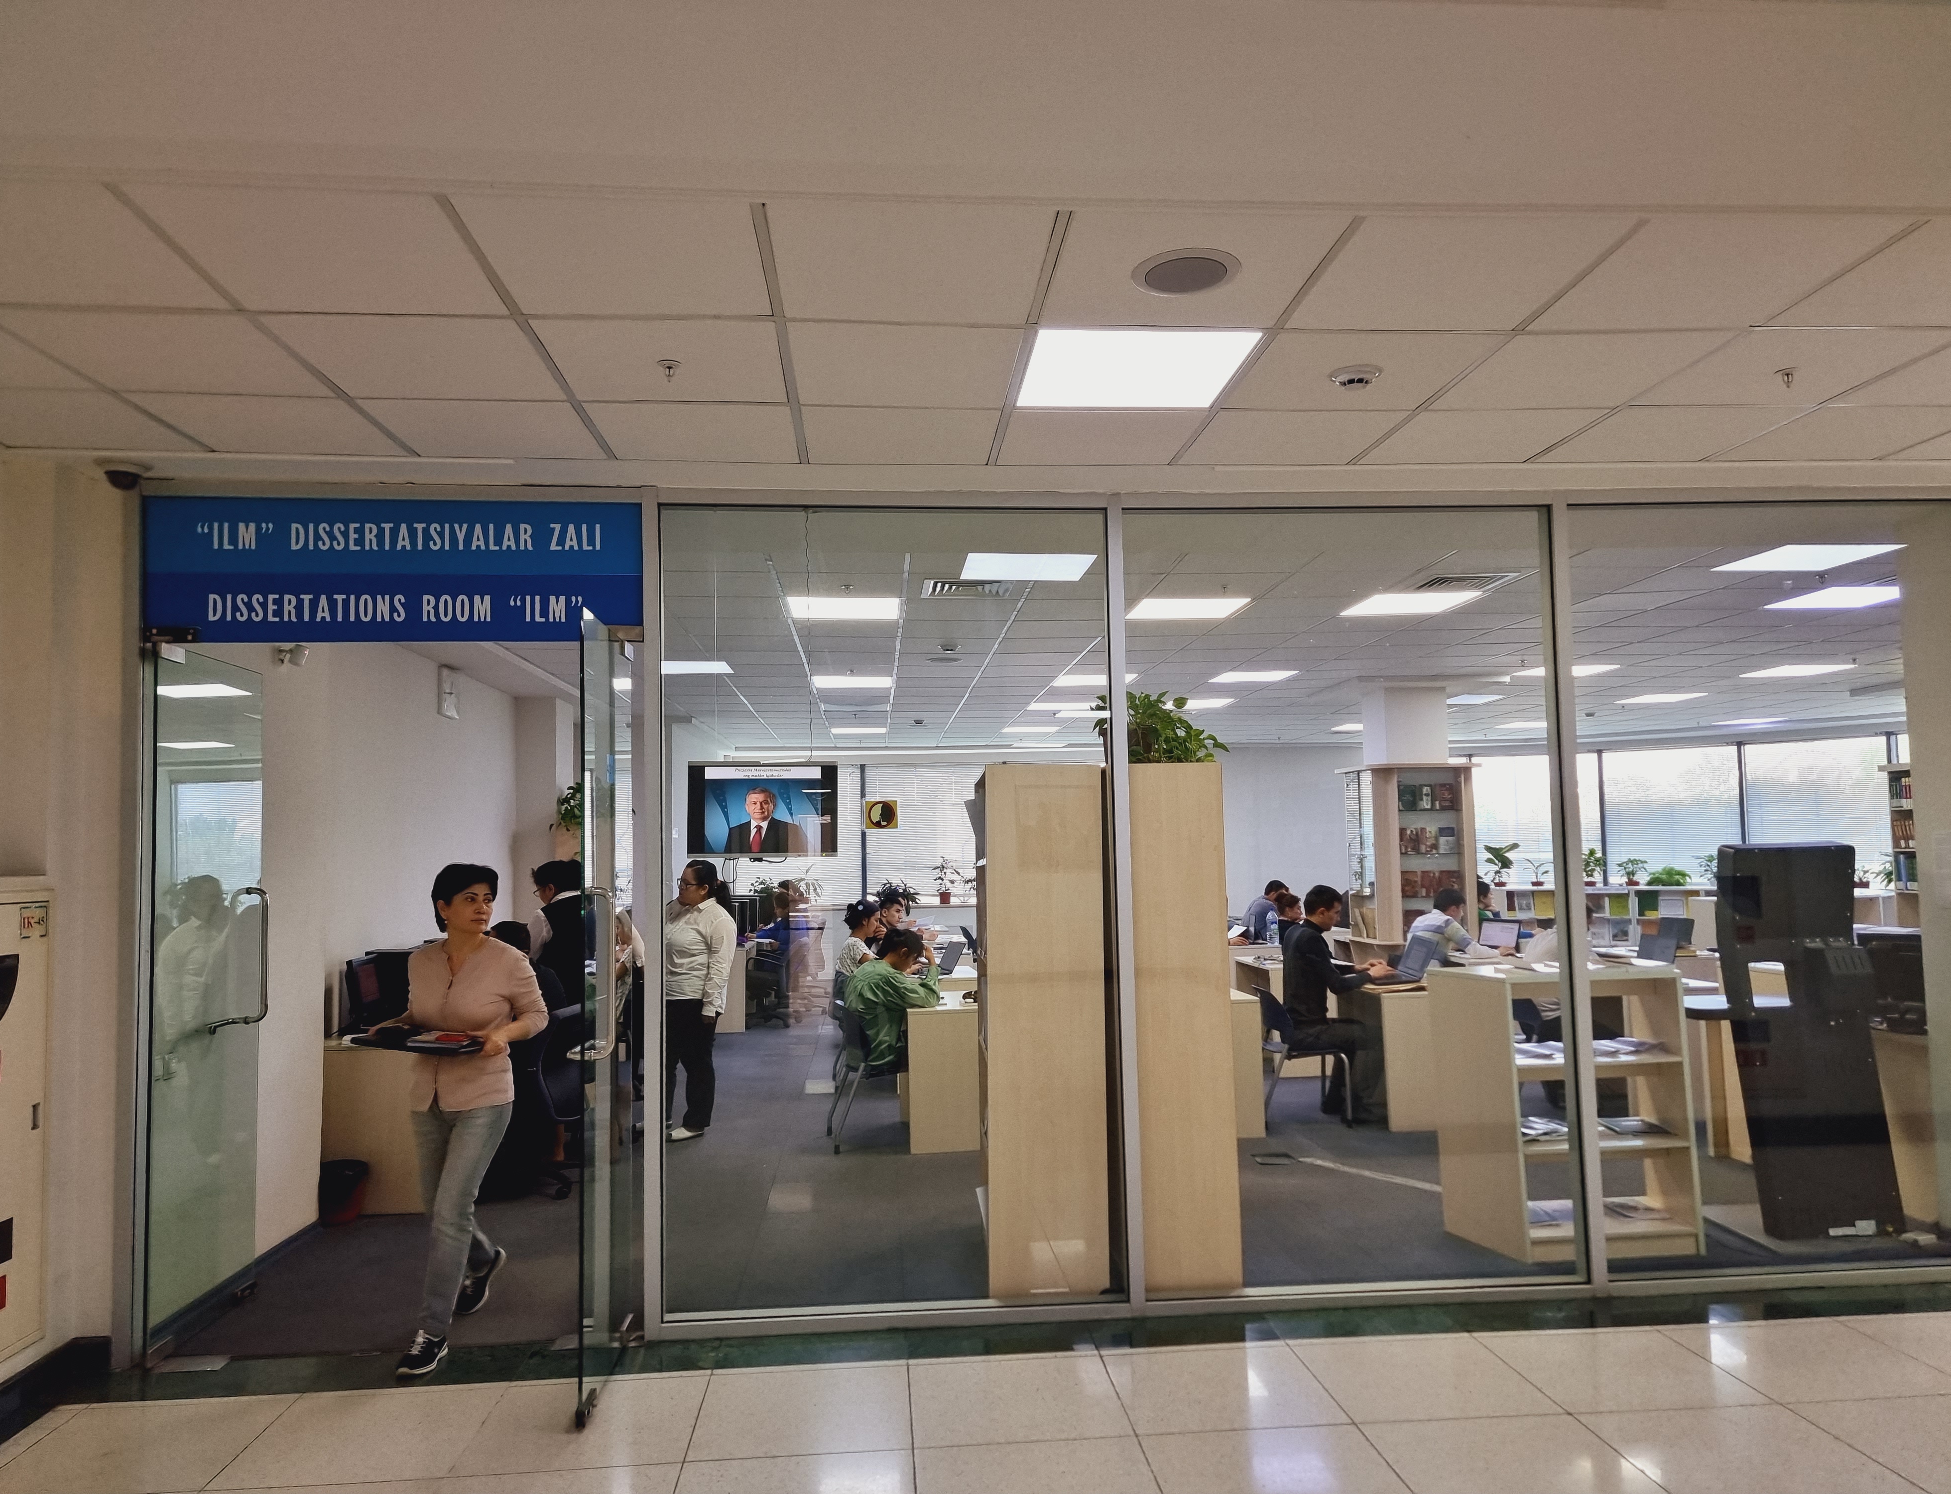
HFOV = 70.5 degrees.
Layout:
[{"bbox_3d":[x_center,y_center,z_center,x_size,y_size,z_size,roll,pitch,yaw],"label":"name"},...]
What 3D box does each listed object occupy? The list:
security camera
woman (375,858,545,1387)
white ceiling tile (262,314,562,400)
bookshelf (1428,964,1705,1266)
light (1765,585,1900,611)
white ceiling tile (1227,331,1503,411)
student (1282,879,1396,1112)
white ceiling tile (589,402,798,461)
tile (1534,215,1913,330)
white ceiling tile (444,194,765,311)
[{"bbox_3d":[-2.693,-0.856,4.378,0.140,0.085,0.140,-1,-5,-4],"label":"security camera"},{"bbox_3d":[-1.746,1.186,4.690,0.500,1.570,0.680,-2,-4,9],"label":"woman"},{"bbox_3d":[-1.376,-0.977,3.464,0.595,0.020,0.600,-1,-4,-5],"label":"white ceiling tile"},{"bbox_3d":[2.347,1.433,5.540,0.730,1.050,0.540,0,-4,-12],"label":"bookshelf"},{"bbox_3d":[4.666,-0.800,7.437,0.590,0.030,0.590,-1,-4,-4],"label":"light"},{"bbox_3d":[1.017,-1.007,3.688,0.580,0.015,0.590,-1,-4,-4],"label":"white ceiling tile"},{"bbox_3d":[2.081,1.472,7.966,0.660,1.330,0.490,-1,-4,-4],"label":"student"},{"bbox_3d":[-0.824,-0.940,4.106,0.595,0.020,0.570,-1,-4,-5],"label":"white ceiling tile"},{"bbox_3d":[1.665,-1.078,3.140,0.588,0.025,0.560,-1,-4,-4],"label":"tile"},{"bbox_3d":[-0.751,-1.055,2.963,0.588,0.025,0.560,-1,-4,-4],"label":"white ceiling tile"}]

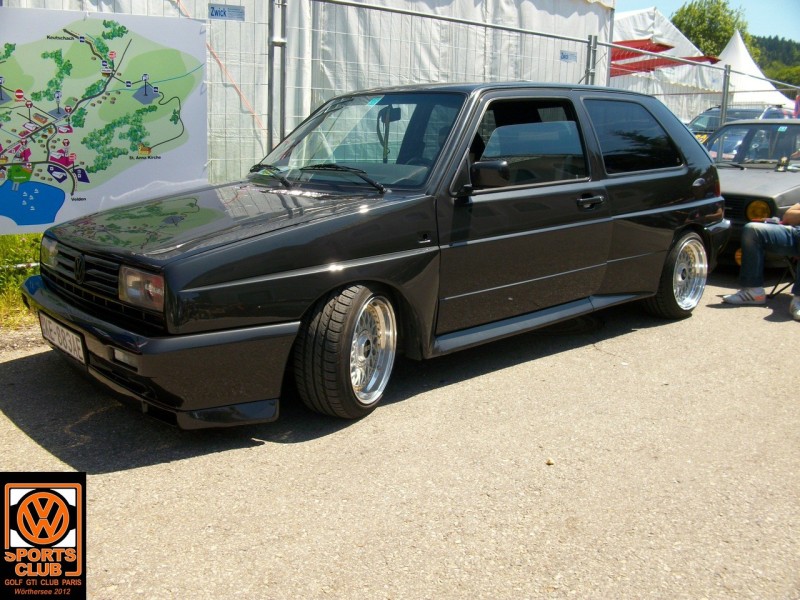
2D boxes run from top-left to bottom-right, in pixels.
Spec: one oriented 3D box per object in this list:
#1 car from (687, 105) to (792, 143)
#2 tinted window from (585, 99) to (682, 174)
[{"bbox_3d":[6.750,-2.870,14.700,4.400,1.520,1.780,-5,11,-32],"label":"car"},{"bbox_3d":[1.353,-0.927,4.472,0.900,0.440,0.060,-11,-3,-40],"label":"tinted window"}]

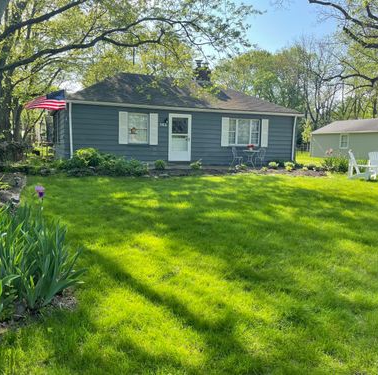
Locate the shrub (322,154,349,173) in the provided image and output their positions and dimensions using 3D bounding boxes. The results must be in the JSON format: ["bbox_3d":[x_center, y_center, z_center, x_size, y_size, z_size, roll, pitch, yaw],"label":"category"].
[{"bbox_3d":[5.852,-0.979,15.000,1.000,0.700,0.920,1,6,0],"label":"shrub"}]

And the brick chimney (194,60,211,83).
[{"bbox_3d":[0.771,-6.385,20.669,0.680,1.200,0.600,-2,7,-25],"label":"brick chimney"}]

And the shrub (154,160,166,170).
[{"bbox_3d":[-1.257,-0.937,16.000,0.470,0.430,0.450,-2,7,-25],"label":"shrub"}]

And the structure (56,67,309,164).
[{"bbox_3d":[-0.875,-3.554,20.053,11.700,4.484,7.100,-2,7,-25],"label":"structure"}]

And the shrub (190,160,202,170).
[{"bbox_3d":[0.289,-0.978,16.700,0.490,0.430,0.460,-2,7,-25],"label":"shrub"}]

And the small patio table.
[{"bbox_3d":[2.910,-1.330,17.400,0.740,0.740,0.740,1,6,0],"label":"small patio table"}]

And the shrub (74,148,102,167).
[{"bbox_3d":[-3.919,-1.147,14.500,1.020,0.720,0.880,-2,7,-25],"label":"shrub"}]

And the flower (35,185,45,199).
[{"bbox_3d":[-1.503,0.040,3.800,0.105,0.135,0.105,1,6,0],"label":"flower"}]

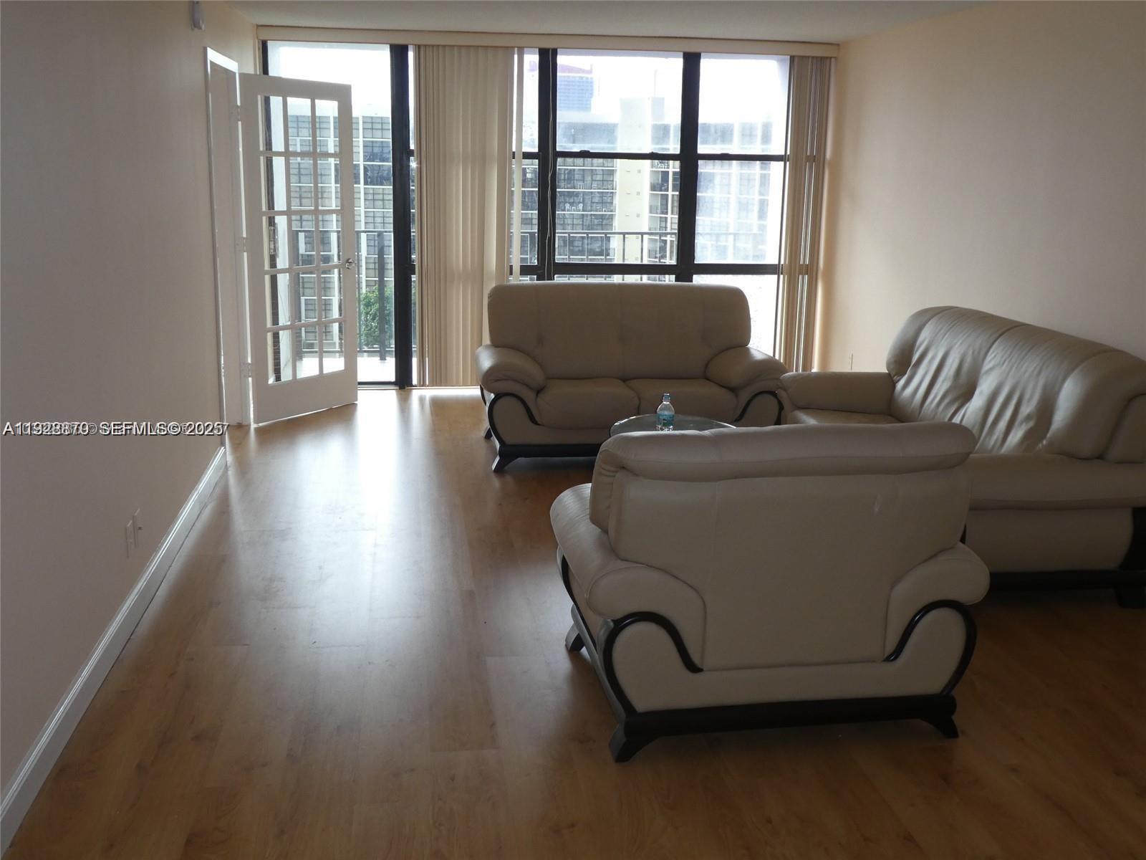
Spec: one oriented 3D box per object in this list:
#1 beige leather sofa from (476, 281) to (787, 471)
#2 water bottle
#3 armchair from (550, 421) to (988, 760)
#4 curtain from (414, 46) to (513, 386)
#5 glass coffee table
[{"bbox_3d":[0.292,-0.322,6.424,1.700,0.920,0.880,-1,13,-8],"label":"beige leather sofa"},{"bbox_3d":[0.405,-0.077,5.051,0.076,0.180,0.076,-1,13,-8],"label":"water bottle"},{"bbox_3d":[0.550,0.356,3.491,1.140,0.920,0.880,-1,13,-10],"label":"armchair"},{"bbox_3d":[-0.760,-1.452,8.057,0.675,2.317,0.100,-1,13,-8],"label":"curtain"},{"bbox_3d":[0.476,0.259,4.978,0.630,0.440,1.050,-1,13,-8],"label":"glass coffee table"}]

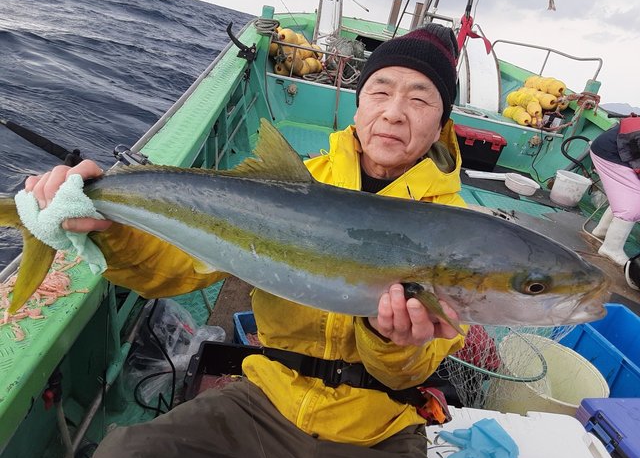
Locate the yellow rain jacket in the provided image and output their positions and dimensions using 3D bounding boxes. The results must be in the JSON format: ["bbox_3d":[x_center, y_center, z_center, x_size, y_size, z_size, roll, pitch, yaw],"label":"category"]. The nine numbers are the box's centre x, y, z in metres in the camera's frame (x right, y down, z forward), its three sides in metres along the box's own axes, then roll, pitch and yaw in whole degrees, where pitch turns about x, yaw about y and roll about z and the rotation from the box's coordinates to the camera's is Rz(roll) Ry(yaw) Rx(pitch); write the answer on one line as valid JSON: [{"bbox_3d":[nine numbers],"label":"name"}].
[{"bbox_3d":[0.005,0.074,0.881,0.570,0.580,0.500,17,21,5],"label":"yellow rain jacket"}]

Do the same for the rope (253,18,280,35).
[{"bbox_3d":[-0.520,-1.988,4.900,0.230,0.140,0.220,16,21,0],"label":"rope"}]

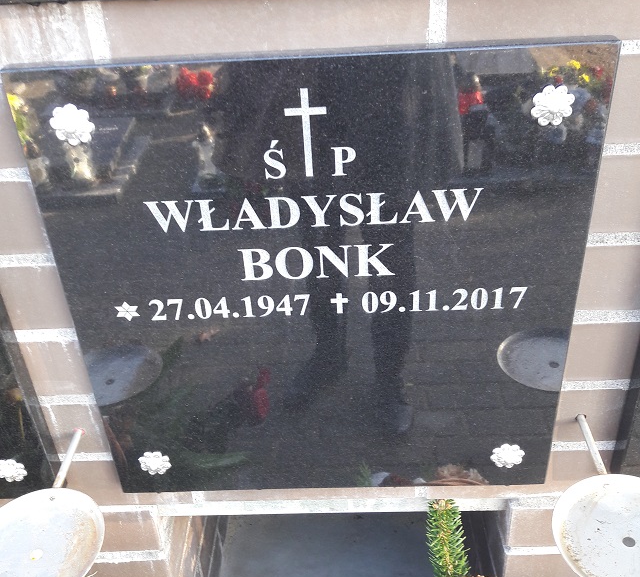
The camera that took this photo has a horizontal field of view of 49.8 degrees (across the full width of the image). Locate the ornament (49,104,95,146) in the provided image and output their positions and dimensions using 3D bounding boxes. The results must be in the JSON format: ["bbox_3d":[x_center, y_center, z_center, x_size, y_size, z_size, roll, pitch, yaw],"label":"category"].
[{"bbox_3d":[-0.188,-0.124,0.523,0.034,0.034,0.010,-2,32,2],"label":"ornament"}]

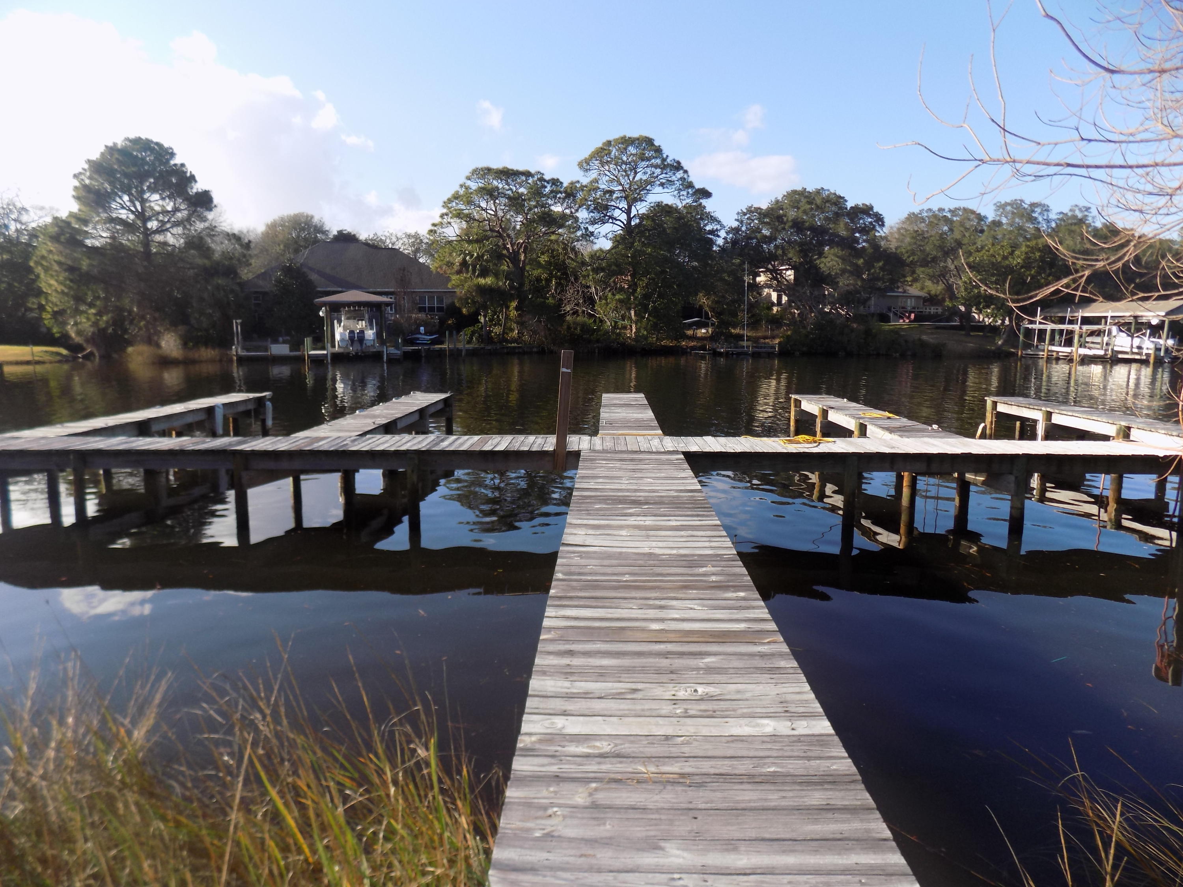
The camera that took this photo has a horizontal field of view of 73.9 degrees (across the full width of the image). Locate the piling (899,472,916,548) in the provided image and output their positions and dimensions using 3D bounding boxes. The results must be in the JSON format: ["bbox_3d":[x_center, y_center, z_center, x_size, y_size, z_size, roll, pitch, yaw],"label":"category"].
[{"bbox_3d":[4.283,0.845,10.650,0.195,1.050,0.195,0,9,1],"label":"piling"}]

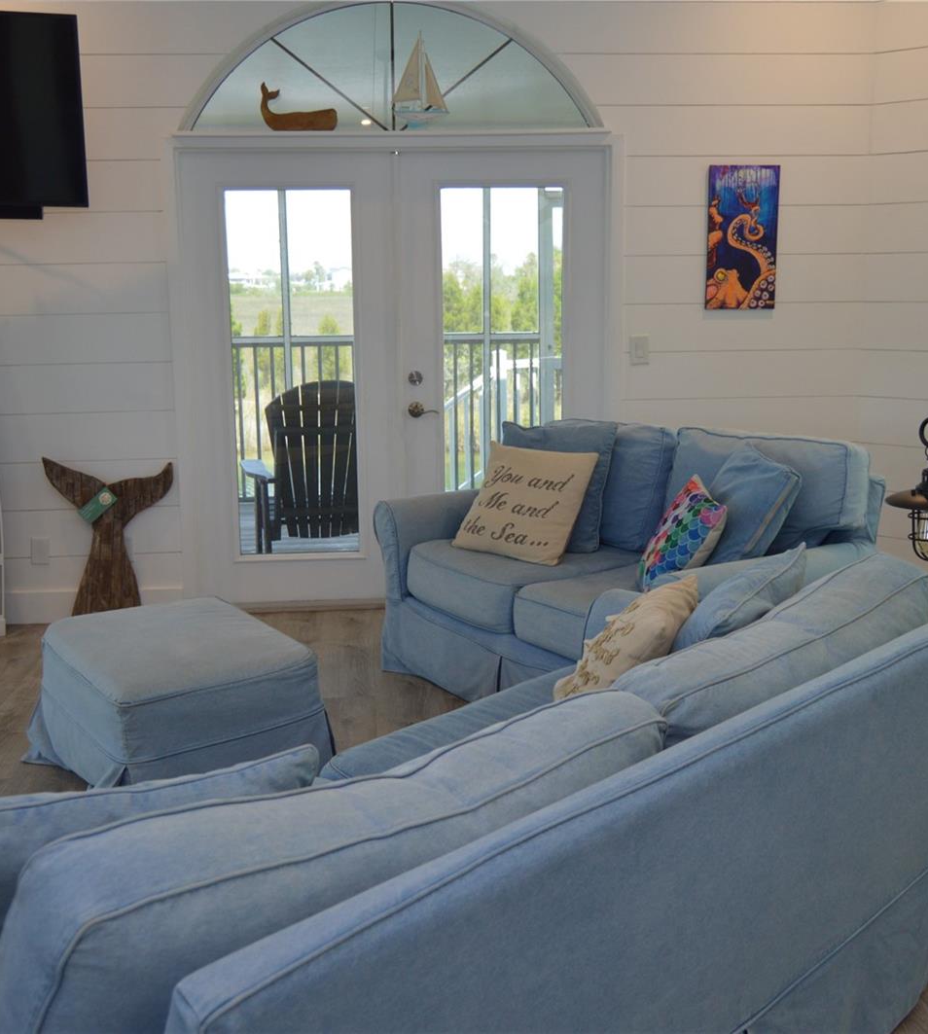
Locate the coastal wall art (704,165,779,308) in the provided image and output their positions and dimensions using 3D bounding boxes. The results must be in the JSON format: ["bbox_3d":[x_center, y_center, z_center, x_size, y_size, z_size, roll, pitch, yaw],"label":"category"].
[{"bbox_3d":[1.194,-1.200,5.027,0.307,0.603,0.035,-1,11,-3],"label":"coastal wall art"}]

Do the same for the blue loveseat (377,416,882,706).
[{"bbox_3d":[0.490,0.213,4.017,0.950,0.920,1.570,-8,13,-32],"label":"blue loveseat"}]

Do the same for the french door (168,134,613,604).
[{"bbox_3d":[-0.282,-0.586,5.127,1.870,2.070,0.120,-1,11,-3],"label":"french door"}]

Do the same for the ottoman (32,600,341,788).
[{"bbox_3d":[-0.909,0.564,3.669,0.685,0.400,0.840,-9,14,-35],"label":"ottoman"}]

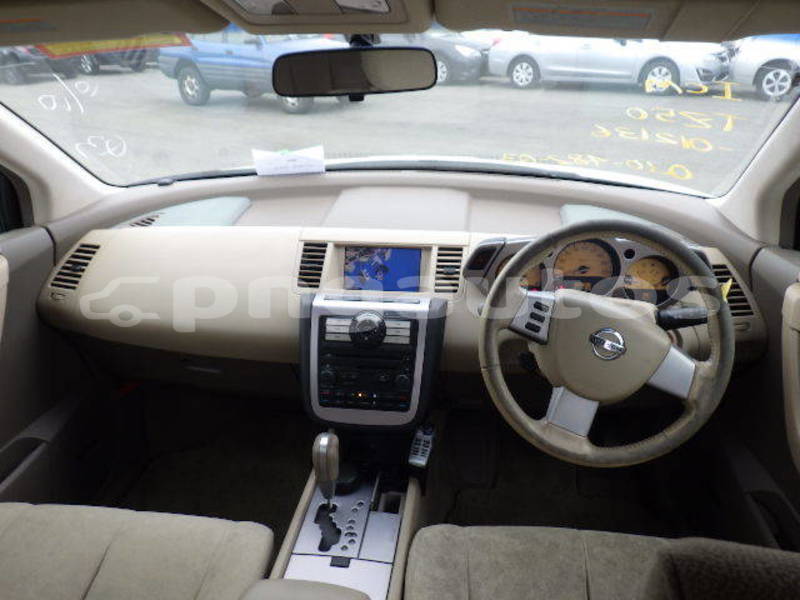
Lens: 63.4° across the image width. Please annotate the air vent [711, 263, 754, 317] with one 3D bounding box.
[{"bbox_3d":[0.636,-0.018,1.235,0.070,0.100,0.045,2,3,7],"label":"air vent"}]

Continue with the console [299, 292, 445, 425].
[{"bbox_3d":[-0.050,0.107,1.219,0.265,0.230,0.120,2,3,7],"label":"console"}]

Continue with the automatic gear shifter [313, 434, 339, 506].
[{"bbox_3d":[-0.126,0.292,1.100,0.046,0.143,0.056,3,23,7],"label":"automatic gear shifter"}]

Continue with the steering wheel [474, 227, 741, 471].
[{"bbox_3d":[0.316,0.067,1.013,0.385,0.385,0.100,2,-2,7],"label":"steering wheel"}]

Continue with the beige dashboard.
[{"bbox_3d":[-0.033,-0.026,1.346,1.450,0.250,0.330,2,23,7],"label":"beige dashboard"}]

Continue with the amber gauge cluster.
[{"bbox_3d":[0.342,-0.050,1.185,0.330,0.125,0.090,2,1,7],"label":"amber gauge cluster"}]

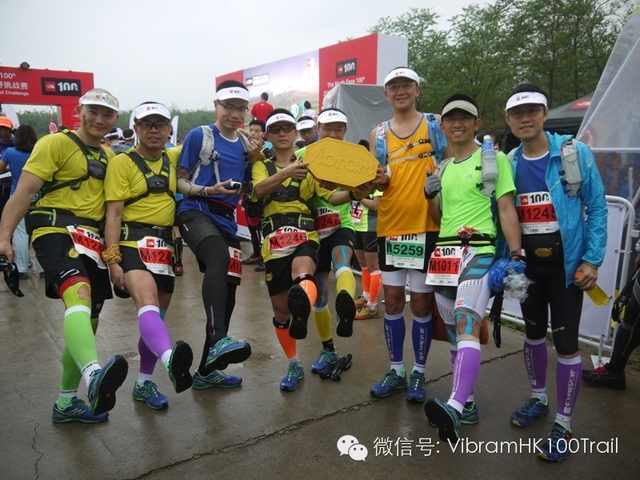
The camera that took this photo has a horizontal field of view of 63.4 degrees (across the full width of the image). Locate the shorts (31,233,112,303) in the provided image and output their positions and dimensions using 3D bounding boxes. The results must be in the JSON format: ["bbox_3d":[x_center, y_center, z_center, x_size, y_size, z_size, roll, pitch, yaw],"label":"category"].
[{"bbox_3d":[-1.276,0.127,2.680,0.370,0.400,0.350,-7,12,-33],"label":"shorts"}]

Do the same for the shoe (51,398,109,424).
[{"bbox_3d":[-1.305,0.918,2.823,0.287,0.117,0.107,-1,10,-6],"label":"shoe"}]

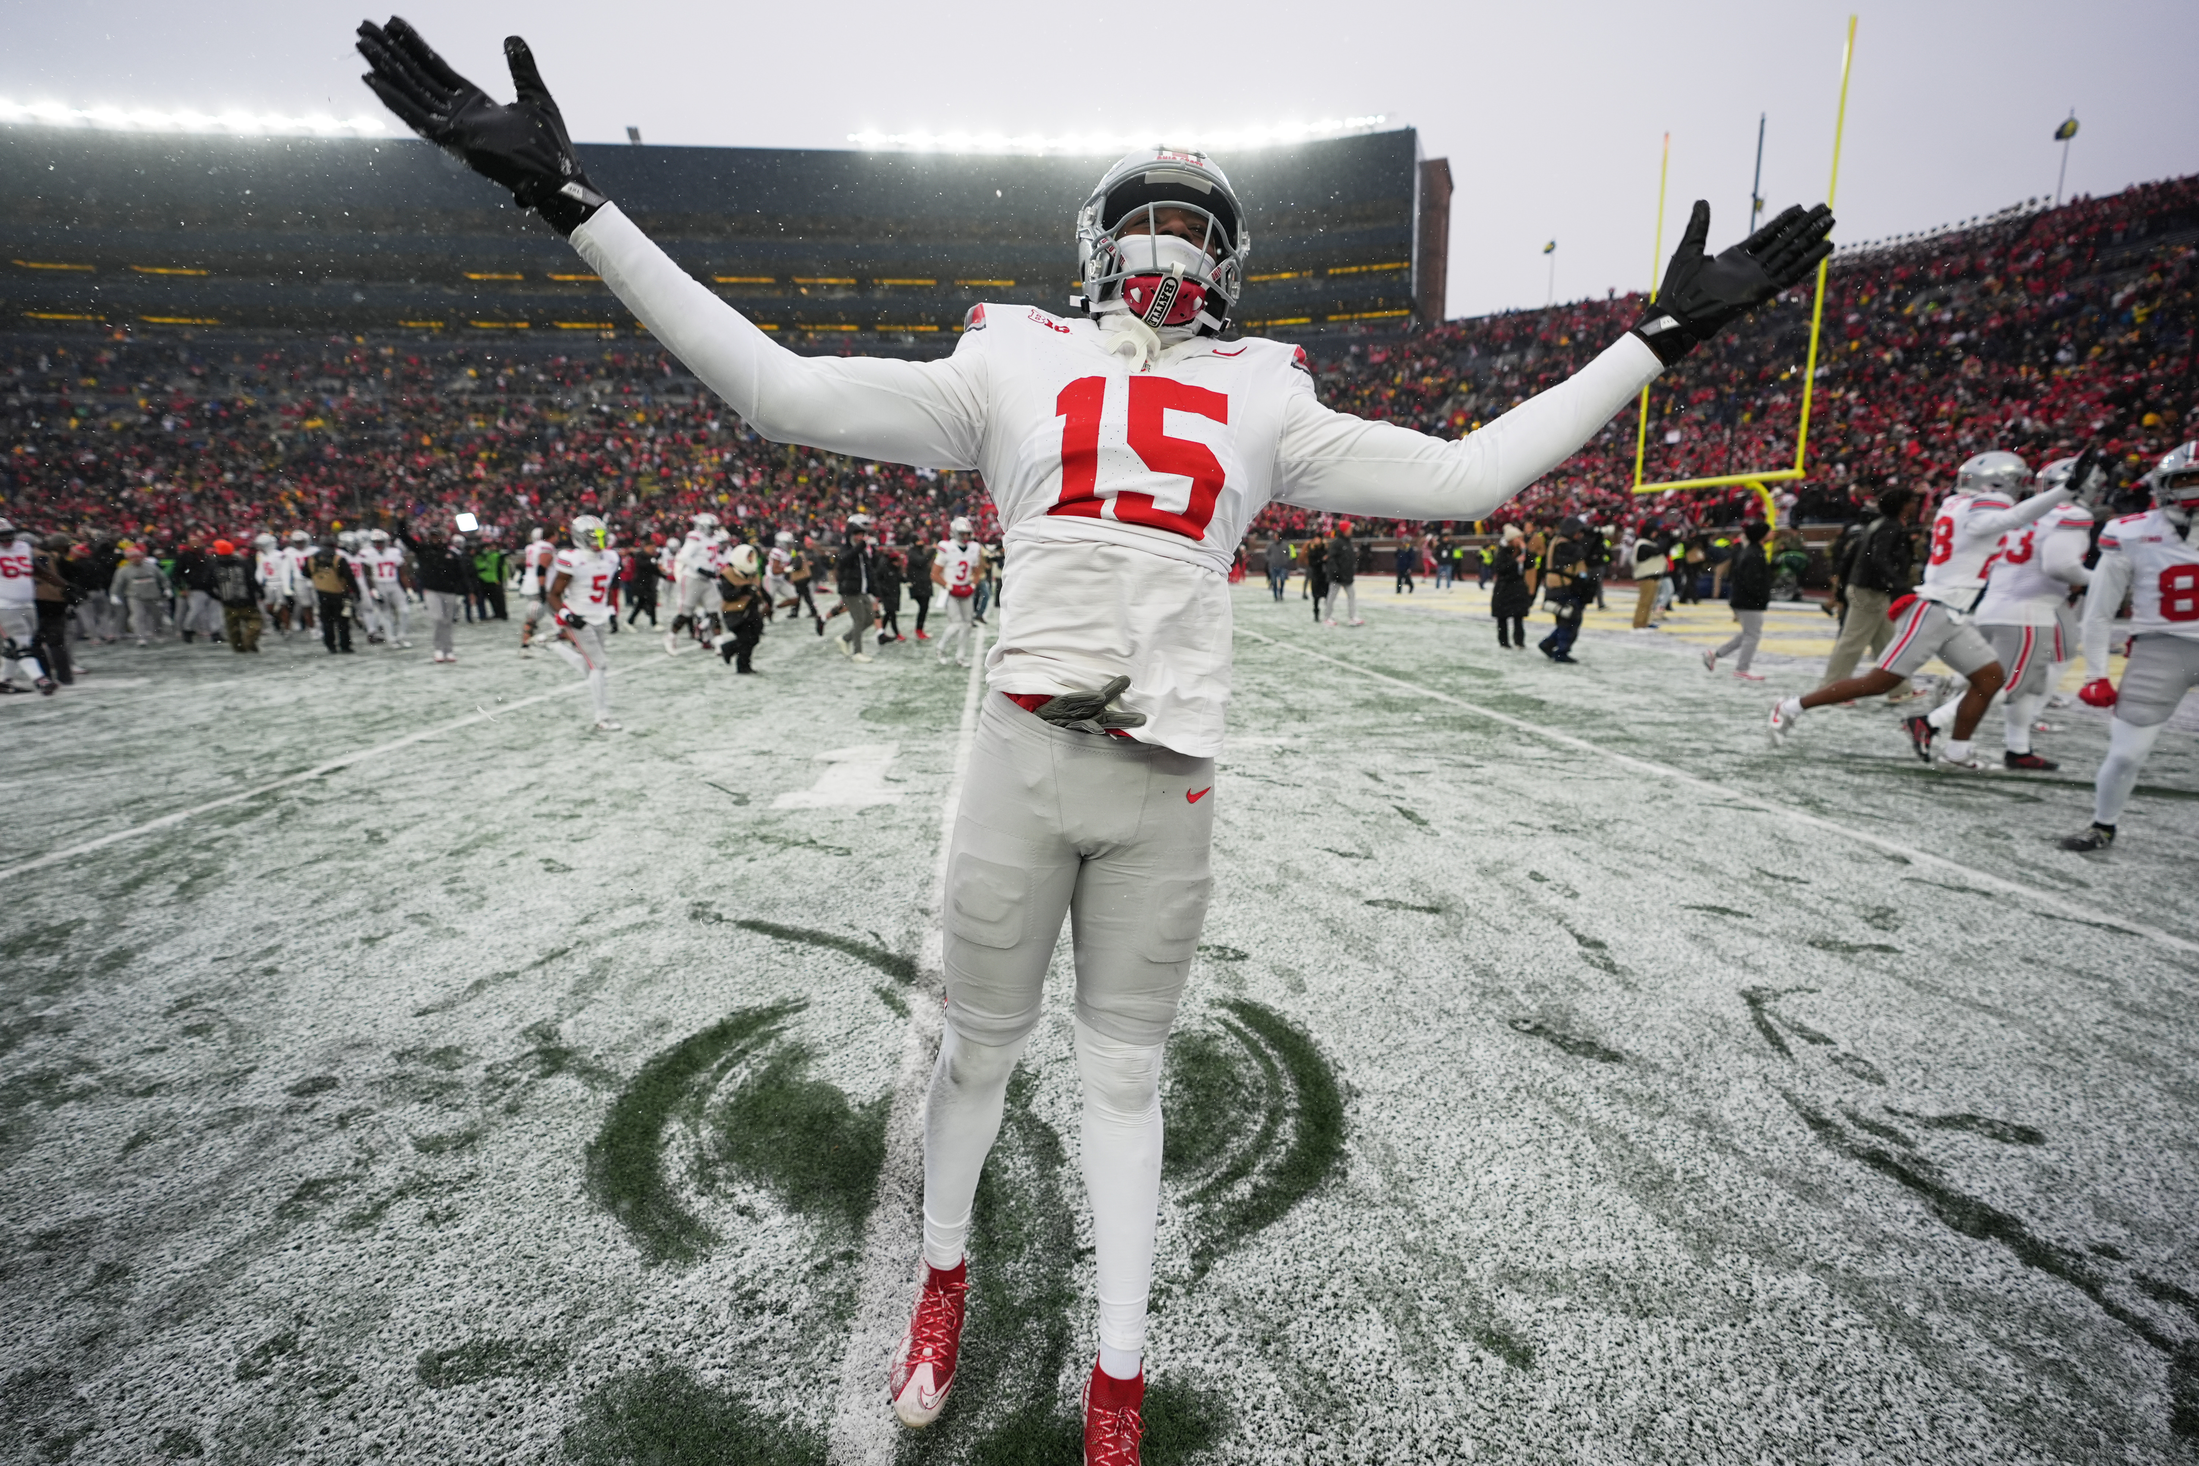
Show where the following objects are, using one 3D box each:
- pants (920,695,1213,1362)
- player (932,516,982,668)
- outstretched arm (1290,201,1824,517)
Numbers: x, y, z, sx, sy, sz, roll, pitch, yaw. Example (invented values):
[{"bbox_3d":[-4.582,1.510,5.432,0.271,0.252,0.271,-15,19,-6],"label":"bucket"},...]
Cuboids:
[{"bbox_3d":[-0.069,0.482,1.678,0.470,1.060,0.460,-1,11,-3],"label":"pants"},{"bbox_3d":[-1.912,-1.889,13.100,0.660,1.930,0.480,-5,11,-20],"label":"player"},{"bbox_3d":[0.553,-0.452,1.265,0.710,0.300,0.190,-15,-6,23],"label":"outstretched arm"}]

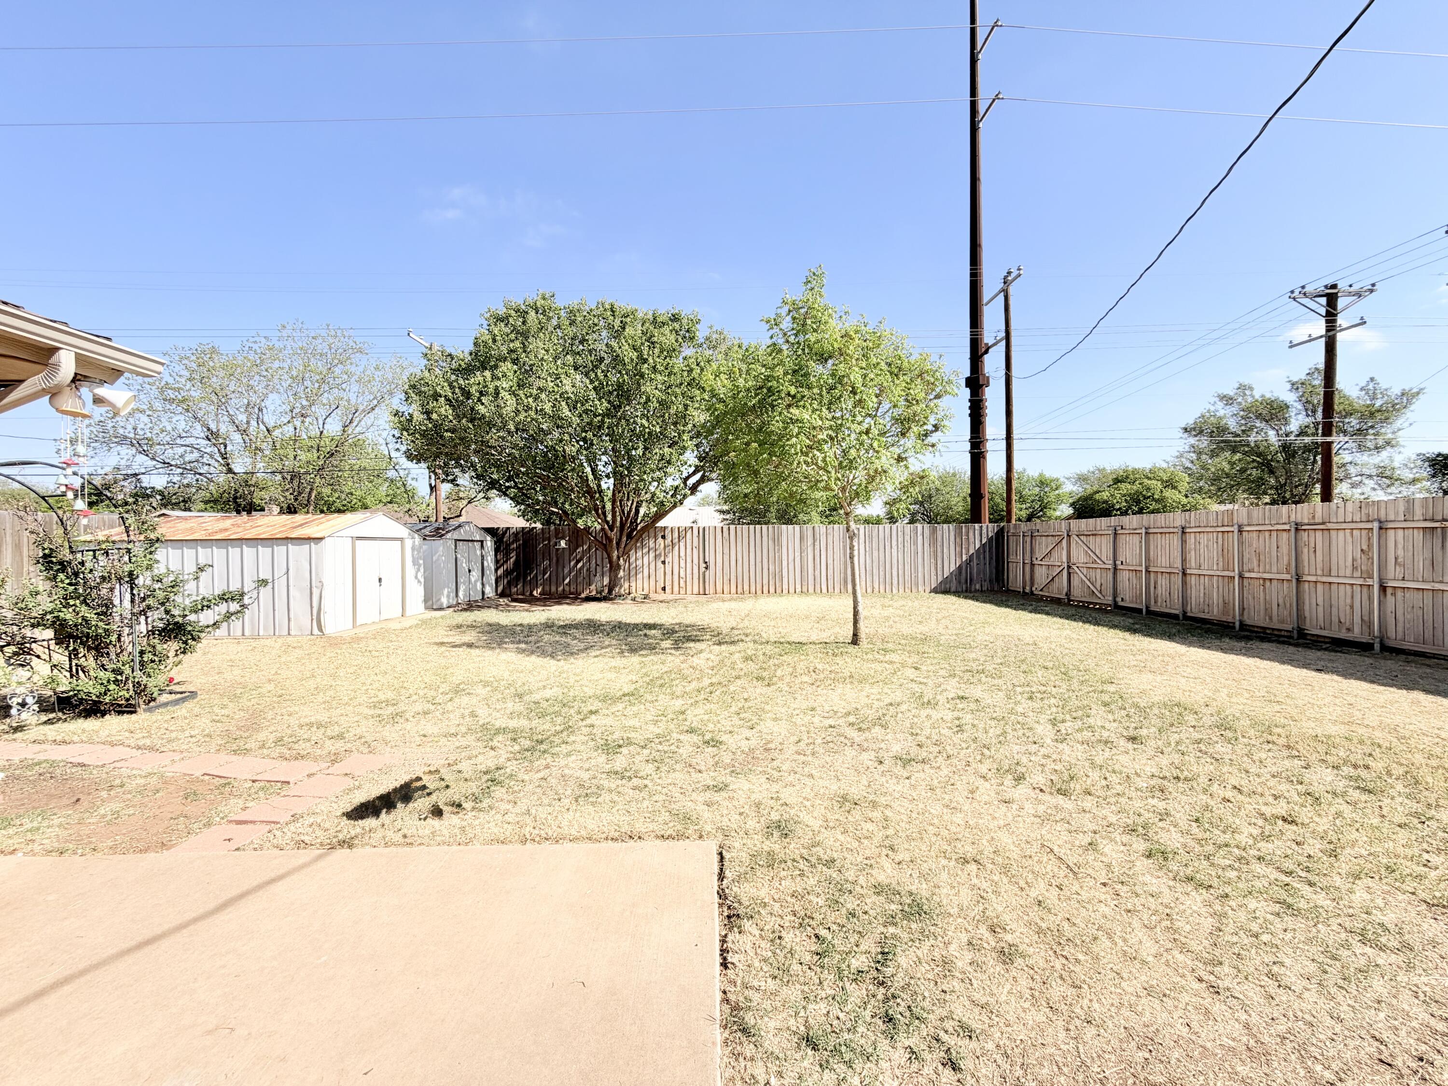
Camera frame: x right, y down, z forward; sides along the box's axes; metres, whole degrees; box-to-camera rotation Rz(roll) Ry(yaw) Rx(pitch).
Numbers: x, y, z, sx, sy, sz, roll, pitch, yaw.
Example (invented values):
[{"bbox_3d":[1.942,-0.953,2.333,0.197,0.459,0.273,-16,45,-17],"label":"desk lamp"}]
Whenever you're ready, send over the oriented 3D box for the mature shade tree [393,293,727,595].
[{"bbox_3d":[-4.241,-2.580,15.300,8.900,8.000,8.500,0,0,0],"label":"mature shade tree"}]

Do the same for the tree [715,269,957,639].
[{"bbox_3d":[1.610,-1.230,8.400,3.400,5.300,3.400,0,0,0],"label":"tree"}]

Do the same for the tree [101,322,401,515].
[{"bbox_3d":[-18.528,-3.730,24.000,9.900,10.300,9.900,0,0,0],"label":"tree"}]

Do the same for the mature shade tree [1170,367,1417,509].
[{"bbox_3d":[29.760,-3.930,31.000,9.300,10.700,9.300,0,0,0],"label":"mature shade tree"}]

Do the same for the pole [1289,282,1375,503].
[{"bbox_3d":[21.238,-3.830,20.500,2.440,10.500,2.400,0,0,0],"label":"pole"}]

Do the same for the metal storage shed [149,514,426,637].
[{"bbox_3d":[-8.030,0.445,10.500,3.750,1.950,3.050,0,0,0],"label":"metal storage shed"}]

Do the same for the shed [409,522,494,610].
[{"bbox_3d":[-7.230,0.455,13.950,2.300,1.930,2.800,0,0,0],"label":"shed"}]

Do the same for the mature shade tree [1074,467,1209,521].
[{"bbox_3d":[23.902,-1.530,34.000,6.800,5.900,6.800,0,0,0],"label":"mature shade tree"}]

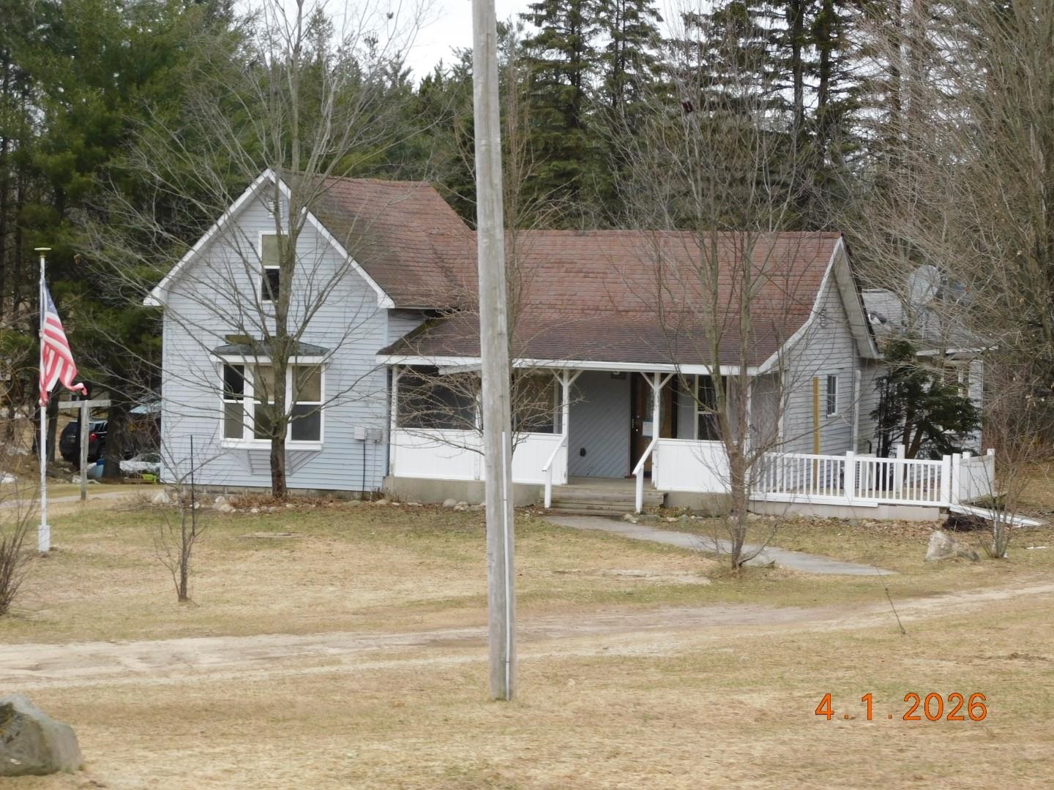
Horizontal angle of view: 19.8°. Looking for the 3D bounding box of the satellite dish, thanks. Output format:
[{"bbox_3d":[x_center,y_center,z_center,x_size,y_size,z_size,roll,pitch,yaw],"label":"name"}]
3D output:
[{"bbox_3d":[8.484,-2.317,64.500,0.400,1.000,0.800,3,3,41],"label":"satellite dish"}]

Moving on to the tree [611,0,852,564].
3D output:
[{"bbox_3d":[3.166,-1.675,46.274,3.550,8.500,3.400,1,2,0],"label":"tree"}]

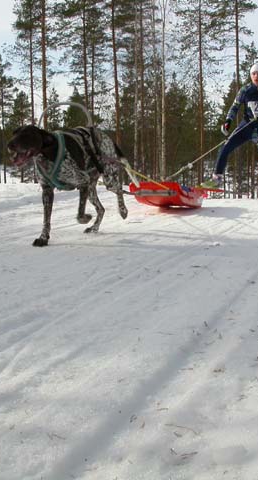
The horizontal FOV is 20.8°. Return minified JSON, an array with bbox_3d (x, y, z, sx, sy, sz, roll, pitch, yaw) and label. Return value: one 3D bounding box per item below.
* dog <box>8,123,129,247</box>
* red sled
[{"bbox_3d":[-0.308,-0.314,3.900,0.290,0.610,0.950,3,8,26],"label":"dog"},{"bbox_3d":[0.340,-0.381,5.750,0.420,0.220,1.000,2,7,20],"label":"red sled"}]

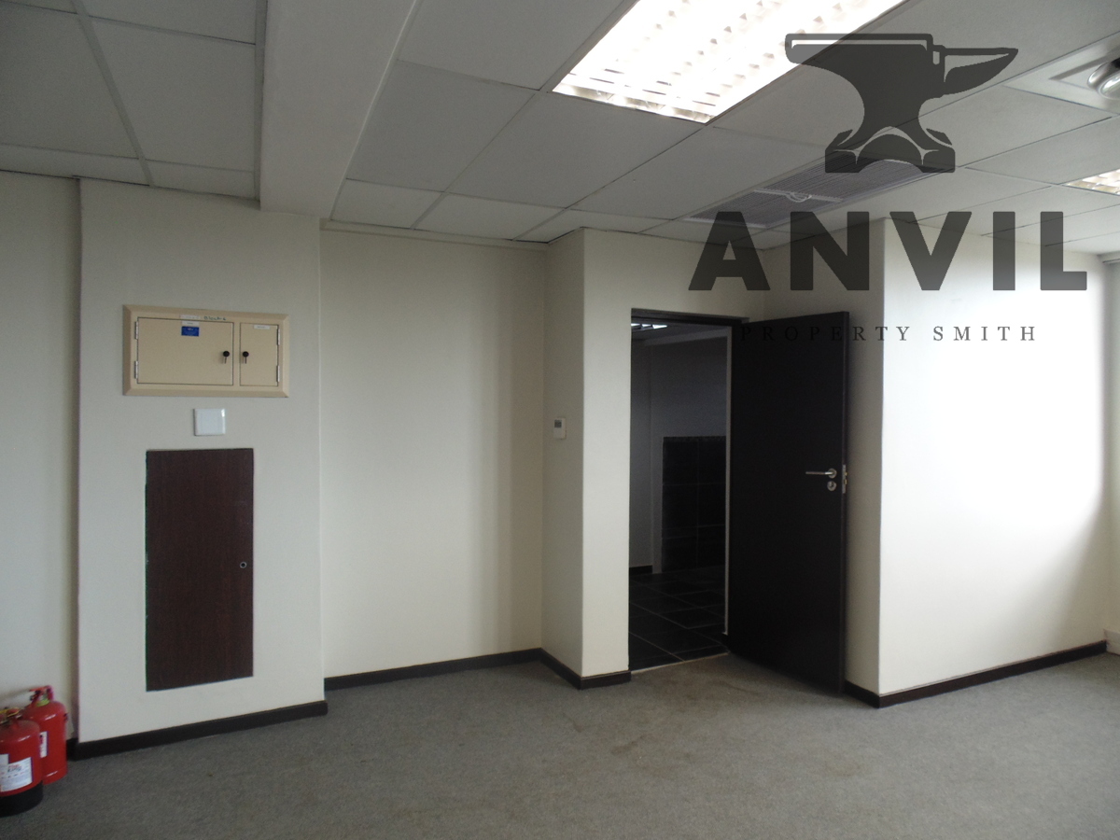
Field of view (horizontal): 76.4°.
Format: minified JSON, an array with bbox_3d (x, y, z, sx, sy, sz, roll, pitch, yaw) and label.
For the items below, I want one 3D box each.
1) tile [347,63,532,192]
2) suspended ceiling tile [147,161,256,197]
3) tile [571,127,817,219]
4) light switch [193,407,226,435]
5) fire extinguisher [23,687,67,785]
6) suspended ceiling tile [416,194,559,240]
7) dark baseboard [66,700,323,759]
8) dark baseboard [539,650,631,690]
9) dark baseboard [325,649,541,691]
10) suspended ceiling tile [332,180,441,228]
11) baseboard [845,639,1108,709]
[{"bbox_3d":[-0.498,-1.038,2.650,0.424,0.020,1.176,0,2,-23],"label":"tile"},{"bbox_3d":[-1.548,-1.047,3.093,0.404,0.018,0.400,0,1,-24],"label":"suspended ceiling tile"},{"bbox_3d":[0.540,-1.027,3.043,0.600,0.020,1.180,-1,2,-24],"label":"tile"},{"bbox_3d":[-1.660,0.008,3.381,0.124,0.120,0.015,0,2,-23],"label":"light switch"},{"bbox_3d":[-2.208,1.327,3.049,0.152,0.390,0.152,1,2,13],"label":"fire extinguisher"},{"bbox_3d":[-0.409,-1.072,3.789,0.576,0.020,0.808,0,2,-23],"label":"suspended ceiling tile"},{"bbox_3d":[-1.647,1.452,3.358,1.057,0.070,0.025,0,1,-27],"label":"dark baseboard"},{"bbox_3d":[0.154,1.446,4.206,0.341,0.070,0.498,0,1,-24],"label":"dark baseboard"},{"bbox_3d":[-0.718,1.465,4.188,1.314,0.078,0.016,0,2,-23],"label":"dark baseboard"},{"bbox_3d":[-0.892,-1.071,3.586,0.424,0.020,0.808,0,2,-23],"label":"suspended ceiling tile"},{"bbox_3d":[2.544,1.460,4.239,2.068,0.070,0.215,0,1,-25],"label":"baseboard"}]

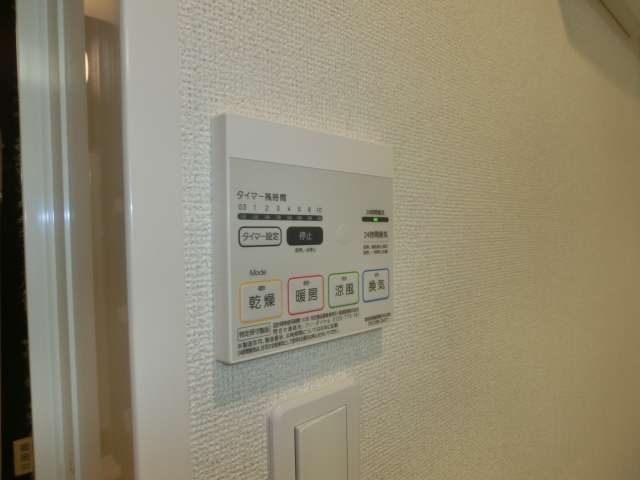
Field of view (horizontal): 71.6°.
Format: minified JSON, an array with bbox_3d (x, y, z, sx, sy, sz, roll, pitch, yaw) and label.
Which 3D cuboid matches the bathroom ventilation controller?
[{"bbox_3d":[-0.001,-0.001,0.260,0.129,0.120,0.013,-1,1,-43],"label":"bathroom ventilation controller"}]

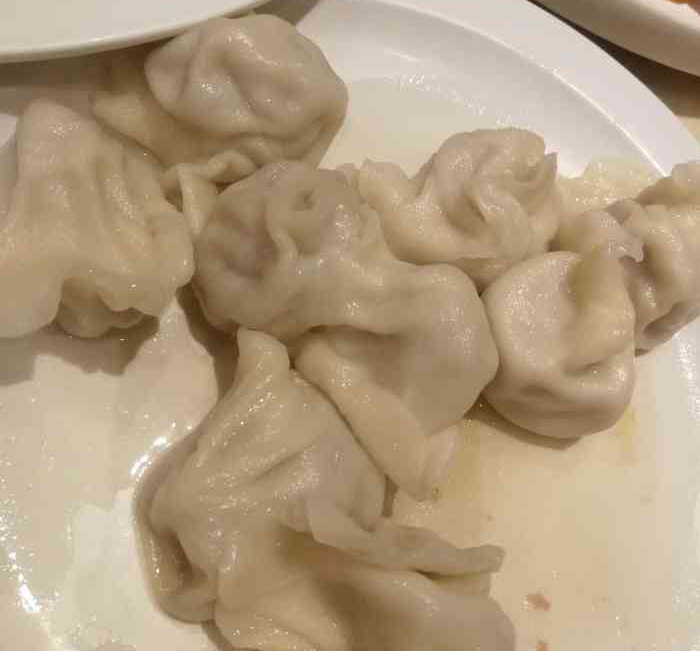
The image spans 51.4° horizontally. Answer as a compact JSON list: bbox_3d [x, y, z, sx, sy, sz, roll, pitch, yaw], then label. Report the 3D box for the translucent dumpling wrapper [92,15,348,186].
[{"bbox_3d":[-0.033,-0.065,0.210,0.062,0.034,0.044,-13,71,-21],"label":"translucent dumpling wrapper"}]

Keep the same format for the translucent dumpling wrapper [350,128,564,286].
[{"bbox_3d":[0.036,-0.036,0.219,0.061,0.032,0.044,-10,70,-20],"label":"translucent dumpling wrapper"}]

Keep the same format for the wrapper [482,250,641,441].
[{"bbox_3d":[0.060,0.004,0.208,0.041,0.032,0.055,16,63,-9],"label":"wrapper"}]

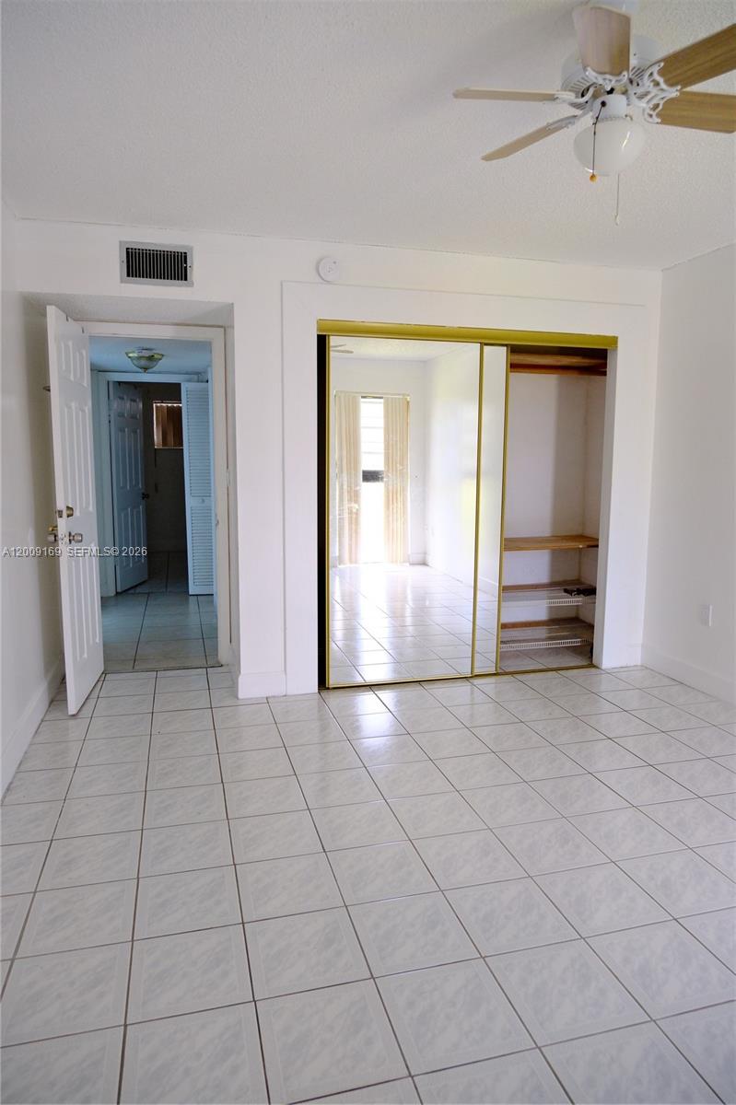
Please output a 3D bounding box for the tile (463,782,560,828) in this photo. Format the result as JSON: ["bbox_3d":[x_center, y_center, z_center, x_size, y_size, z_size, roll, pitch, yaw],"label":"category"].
[{"bbox_3d":[0.546,0.978,2.732,0.298,0.010,0.298,-2,8,-15],"label":"tile"}]

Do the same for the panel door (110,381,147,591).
[{"bbox_3d":[-2.414,-0.661,7.180,0.036,2.030,0.700,1,8,5],"label":"panel door"}]

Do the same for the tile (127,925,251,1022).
[{"bbox_3d":[-0.465,1.101,1.857,0.302,0.010,0.302,-2,8,-15],"label":"tile"}]

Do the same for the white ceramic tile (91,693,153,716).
[{"bbox_3d":[-1.318,0.834,3.826,0.302,0.010,0.302,-2,8,-15],"label":"white ceramic tile"}]

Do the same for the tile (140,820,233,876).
[{"bbox_3d":[-0.623,1.018,2.430,0.300,0.010,0.300,-2,8,-15],"label":"tile"}]

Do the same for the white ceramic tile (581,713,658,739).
[{"bbox_3d":[1.263,0.871,3.545,0.298,0.010,0.298,-2,8,-15],"label":"white ceramic tile"}]

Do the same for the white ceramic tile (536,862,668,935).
[{"bbox_3d":[0.707,1.059,2.160,0.300,0.010,0.300,-2,8,-15],"label":"white ceramic tile"}]

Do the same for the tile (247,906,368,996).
[{"bbox_3d":[-0.171,1.086,1.925,0.300,0.010,0.300,-2,8,-15],"label":"tile"}]

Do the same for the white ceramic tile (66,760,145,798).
[{"bbox_3d":[-1.071,0.946,2.924,0.300,0.010,0.300,-2,8,-15],"label":"white ceramic tile"}]

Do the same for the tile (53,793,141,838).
[{"bbox_3d":[-0.999,0.992,2.656,0.302,0.010,0.302,-2,8,-15],"label":"tile"}]

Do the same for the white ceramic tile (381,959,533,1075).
[{"bbox_3d":[0.200,1.114,1.709,0.298,0.010,0.298,-2,8,-15],"label":"white ceramic tile"}]

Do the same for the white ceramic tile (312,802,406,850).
[{"bbox_3d":[-0.037,0.996,2.575,0.298,0.010,0.298,-2,8,-15],"label":"white ceramic tile"}]

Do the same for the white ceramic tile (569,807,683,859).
[{"bbox_3d":[0.924,1.016,2.544,0.302,0.010,0.302,-2,8,-15],"label":"white ceramic tile"}]

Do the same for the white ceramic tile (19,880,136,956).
[{"bbox_3d":[-0.832,1.062,2.051,0.298,0.010,0.298,-2,8,-15],"label":"white ceramic tile"}]

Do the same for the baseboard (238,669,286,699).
[{"bbox_3d":[-0.592,0.743,3.955,0.265,0.137,0.018,-2,8,-15],"label":"baseboard"}]

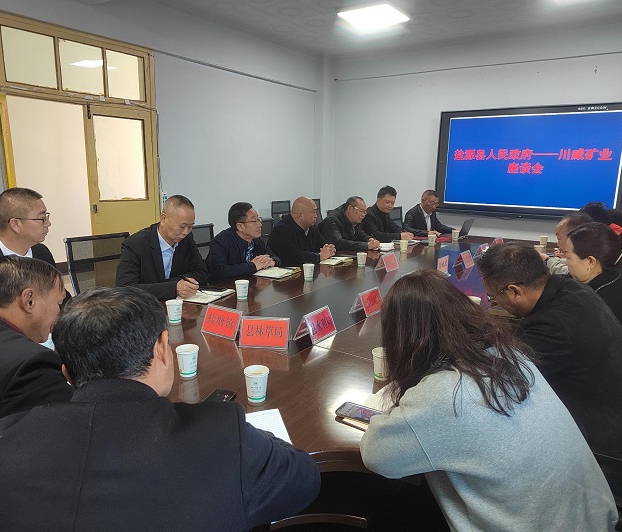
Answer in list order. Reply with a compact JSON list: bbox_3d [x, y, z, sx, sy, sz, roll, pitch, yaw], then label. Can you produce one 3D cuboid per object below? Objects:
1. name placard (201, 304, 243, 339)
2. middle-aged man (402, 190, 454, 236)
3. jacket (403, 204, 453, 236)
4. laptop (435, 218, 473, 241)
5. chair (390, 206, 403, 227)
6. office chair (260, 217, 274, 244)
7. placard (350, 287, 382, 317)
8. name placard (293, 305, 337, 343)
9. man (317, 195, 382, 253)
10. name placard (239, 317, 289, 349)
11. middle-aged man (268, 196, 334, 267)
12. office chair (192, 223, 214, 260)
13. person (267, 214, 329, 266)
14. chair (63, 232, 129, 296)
[{"bbox_3d":[-0.371,0.238,2.055,0.198,0.111,0.100,9,13,32],"label":"name placard"},{"bbox_3d":[1.274,-0.243,5.440,0.530,1.240,0.660,-9,16,-41],"label":"middle-aged man"},{"bbox_3d":[1.399,-0.444,5.849,0.540,0.620,0.460,-8,14,-38],"label":"jacket"},{"bbox_3d":[1.585,-0.417,5.174,0.300,0.200,0.340,9,14,32],"label":"laptop"},{"bbox_3d":[1.185,-0.153,5.640,0.600,0.980,0.570,9,14,32],"label":"chair"},{"bbox_3d":[-0.276,0.123,4.173,0.600,0.980,0.570,9,14,32],"label":"office chair"},{"bbox_3d":[0.297,0.179,2.424,0.100,0.111,0.198,9,14,34],"label":"placard"},{"bbox_3d":[0.024,0.249,2.043,0.100,0.111,0.198,8,13,31],"label":"name placard"},{"bbox_3d":[0.369,-0.081,4.679,0.740,1.240,0.570,10,14,35],"label":"man"},{"bbox_3d":[-0.184,0.266,1.935,0.198,0.111,0.100,2,11,6],"label":"name placard"},{"bbox_3d":[-0.073,0.060,3.878,0.670,1.230,0.530,10,15,37],"label":"middle-aged man"},{"bbox_3d":[-0.713,0.259,3.468,0.600,1.000,0.560,10,14,35],"label":"office chair"},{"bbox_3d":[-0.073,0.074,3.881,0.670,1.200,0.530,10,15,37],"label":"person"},{"bbox_3d":[-1.182,0.330,3.089,0.600,0.980,0.570,9,14,32],"label":"chair"}]

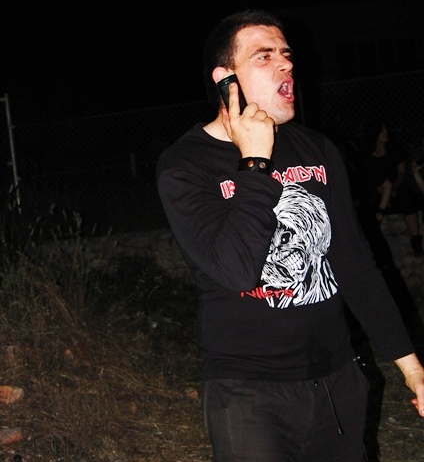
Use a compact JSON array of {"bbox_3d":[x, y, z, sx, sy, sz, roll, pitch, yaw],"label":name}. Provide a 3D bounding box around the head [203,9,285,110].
[{"bbox_3d":[0.081,-0.364,1.760,0.215,0.250,0.170,-11,1,37],"label":"head"}]

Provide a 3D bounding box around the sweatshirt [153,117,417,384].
[{"bbox_3d":[0.182,0.036,1.810,0.580,0.570,0.350,-8,5,-25],"label":"sweatshirt"}]

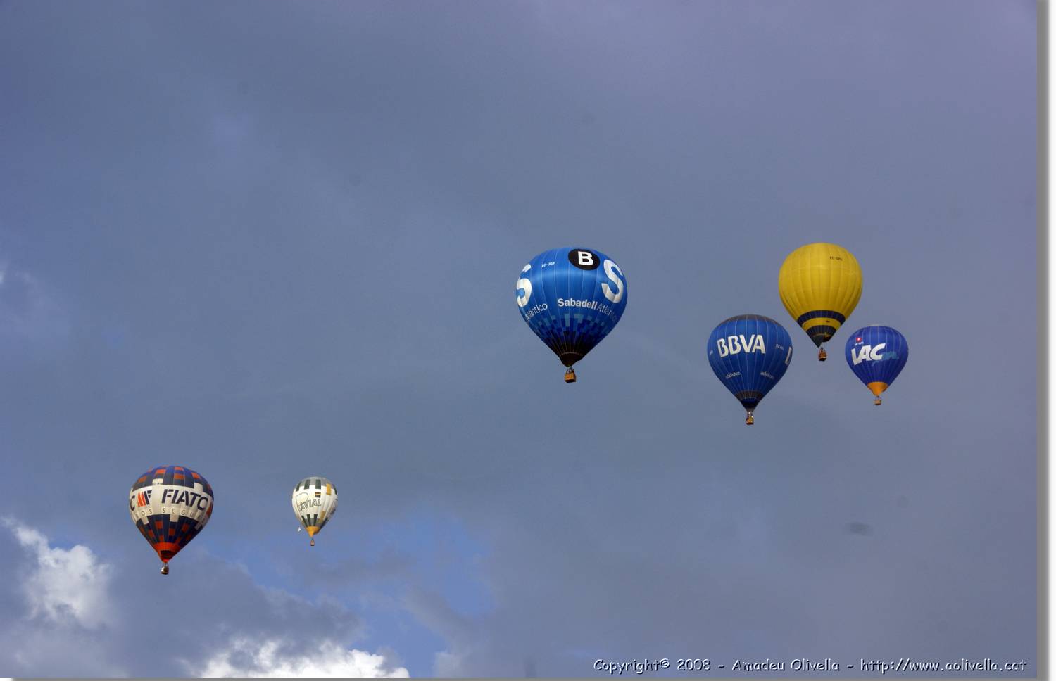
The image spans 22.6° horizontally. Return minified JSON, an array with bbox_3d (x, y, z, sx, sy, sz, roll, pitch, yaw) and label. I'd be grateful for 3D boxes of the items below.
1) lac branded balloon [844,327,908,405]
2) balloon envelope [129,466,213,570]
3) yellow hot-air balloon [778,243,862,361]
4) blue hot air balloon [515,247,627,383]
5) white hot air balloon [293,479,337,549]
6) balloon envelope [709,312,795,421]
[{"bbox_3d":[87.896,5.923,664.337,16.000,19.090,16.000,-4,-16,12],"label":"lac branded balloon"},{"bbox_3d":[-70.729,35.190,523.316,16.700,19.900,16.700,0,-16,0],"label":"balloon envelope"},{"bbox_3d":[59.458,-8.810,535.158,17.000,21.610,17.000,-2,-16,6],"label":"yellow hot-air balloon"},{"bbox_3d":[7.000,-3.771,425.968,18.000,21.880,18.000,0,-16,0],"label":"blue hot air balloon"},{"bbox_3d":[-71.147,57.218,879.423,15.000,23.170,15.000,-3,-16,9],"label":"white hot air balloon"},{"bbox_3d":[43.696,5.420,518.139,16.700,20.560,16.700,0,-16,0],"label":"balloon envelope"}]

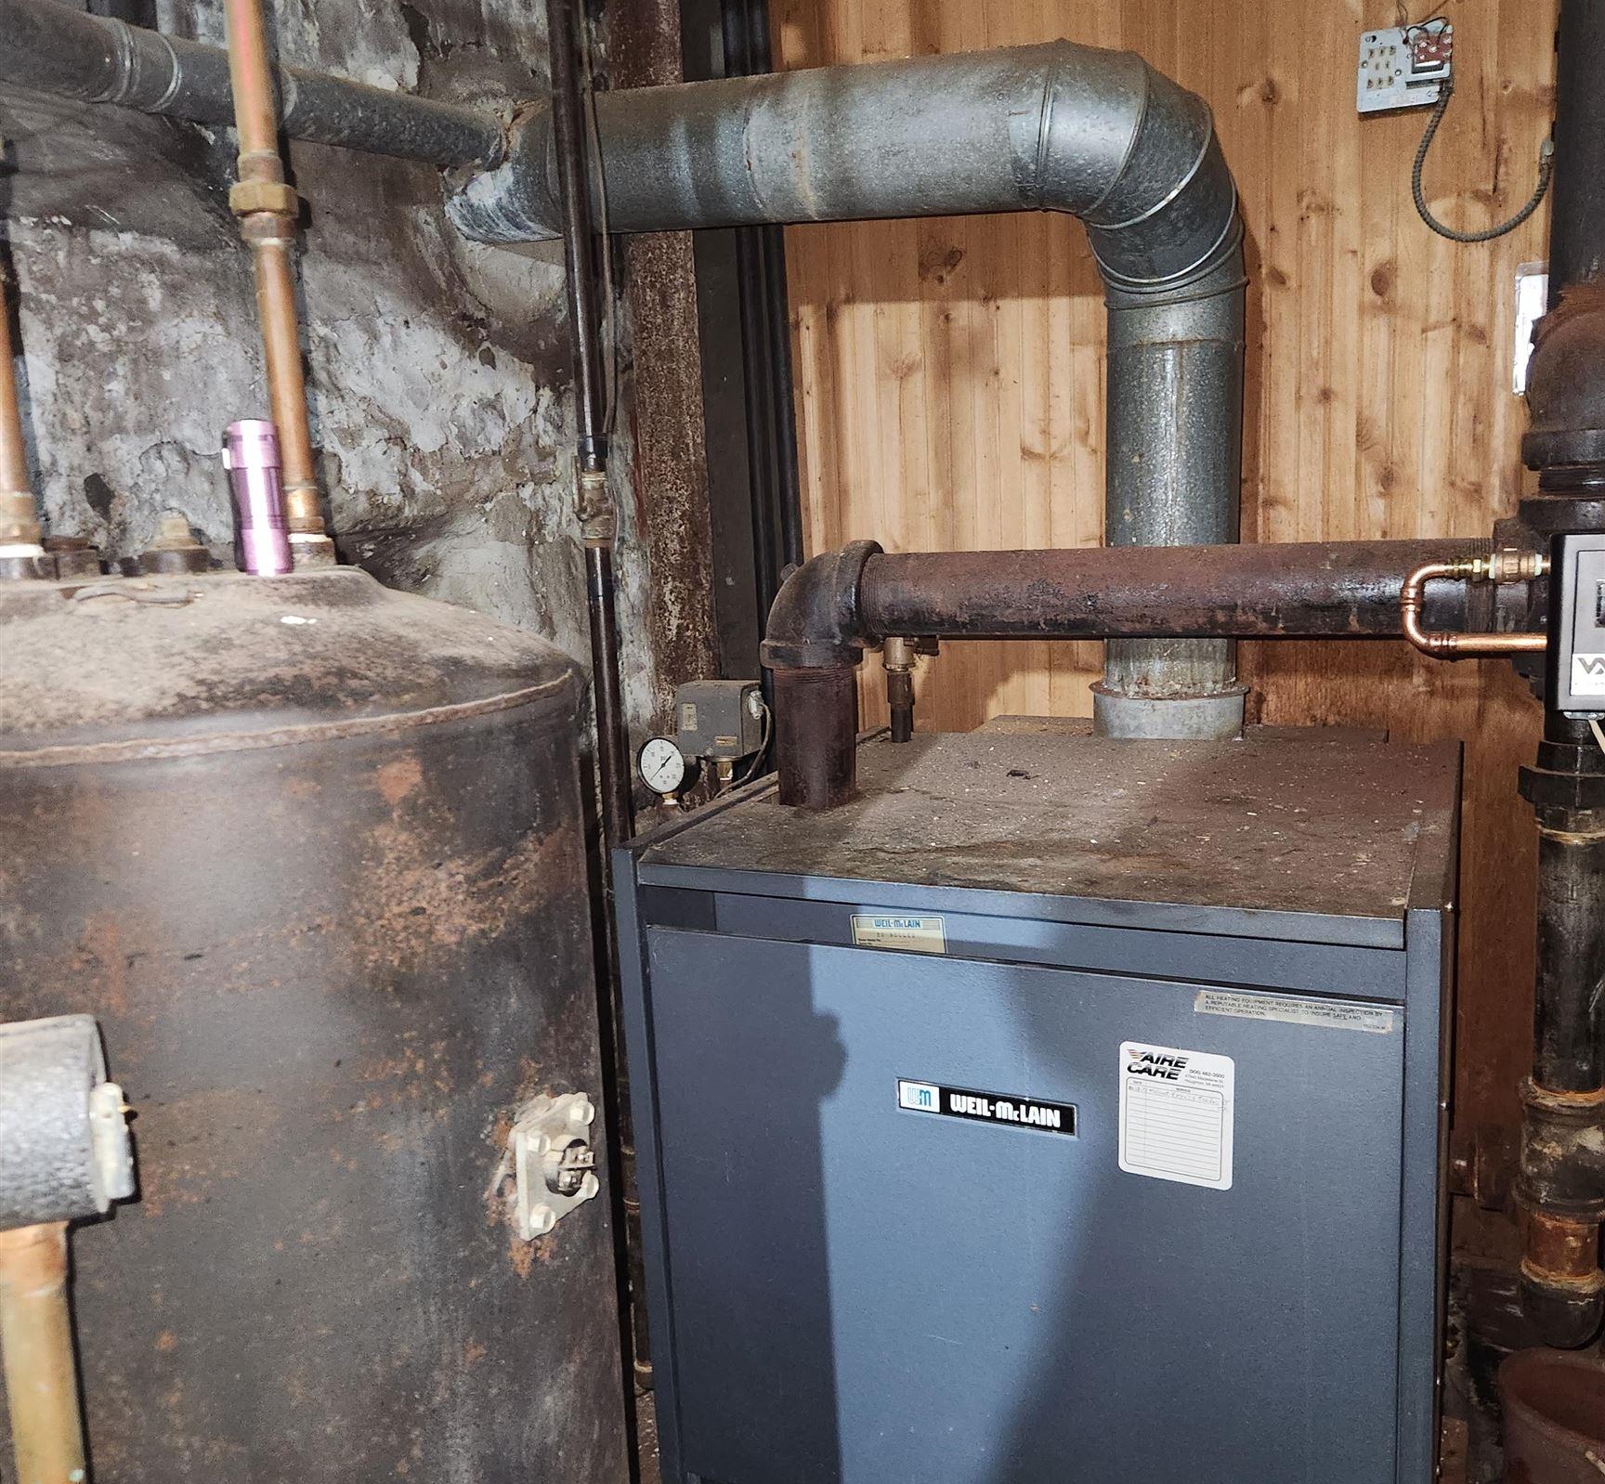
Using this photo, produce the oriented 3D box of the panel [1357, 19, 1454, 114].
[{"bbox_3d":[0.800,-0.896,1.888,0.115,0.108,0.045,1,11,25],"label":"panel"}]

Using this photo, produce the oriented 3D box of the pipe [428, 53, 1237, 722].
[{"bbox_3d":[0.021,-0.519,2.170,1.271,0.991,0.234,1,11,25],"label":"pipe"}]

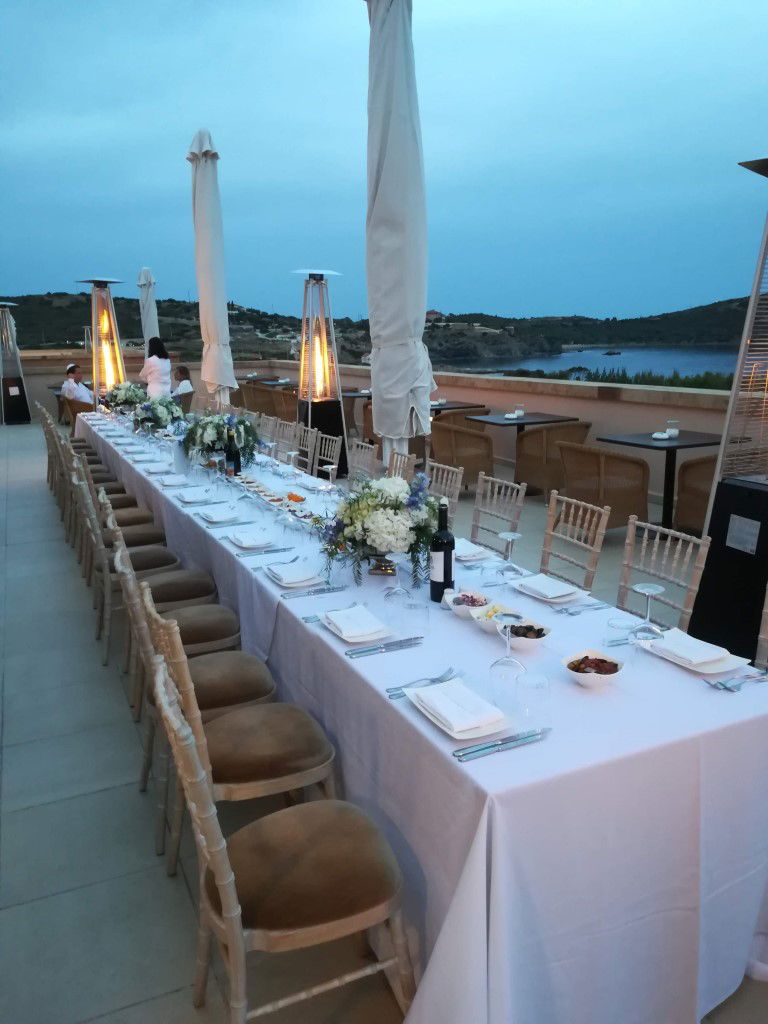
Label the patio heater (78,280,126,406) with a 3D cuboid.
[{"bbox_3d":[-3.501,-1.730,9.761,0.570,2.320,0.570,-6,14,-25],"label":"patio heater"}]

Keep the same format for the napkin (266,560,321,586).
[{"bbox_3d":[-0.302,0.208,2.605,0.128,0.022,0.192,-6,14,-26],"label":"napkin"}]

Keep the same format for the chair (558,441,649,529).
[{"bbox_3d":[1.693,-0.176,5.994,0.570,0.780,0.570,-6,14,-25],"label":"chair"}]

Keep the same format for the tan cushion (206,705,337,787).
[{"bbox_3d":[-0.354,0.636,2.120,0.365,0.050,0.375,-6,14,-25],"label":"tan cushion"}]

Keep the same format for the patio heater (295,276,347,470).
[{"bbox_3d":[-0.718,-1.536,8.764,0.550,2.310,0.550,-6,14,-25],"label":"patio heater"}]

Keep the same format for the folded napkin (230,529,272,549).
[{"bbox_3d":[-0.529,0.102,3.042,0.125,0.025,0.180,-6,14,-25],"label":"folded napkin"}]

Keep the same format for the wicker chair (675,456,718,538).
[{"bbox_3d":[2.831,-0.122,6.219,0.590,0.780,0.590,-7,14,-31],"label":"wicker chair"}]

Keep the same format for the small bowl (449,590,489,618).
[{"bbox_3d":[0.241,0.277,2.263,0.107,0.056,0.113,0,13,0],"label":"small bowl"}]

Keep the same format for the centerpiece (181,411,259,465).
[{"bbox_3d":[-1.011,-0.423,4.783,0.440,0.360,0.440,-5,14,-26],"label":"centerpiece"}]

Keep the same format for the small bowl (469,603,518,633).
[{"bbox_3d":[0.306,0.305,2.136,0.107,0.056,0.113,-6,14,-26],"label":"small bowl"}]

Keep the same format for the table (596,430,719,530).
[{"bbox_3d":[2.311,-0.223,6.250,0.820,0.750,0.820,-6,14,-25],"label":"table"}]

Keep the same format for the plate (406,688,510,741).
[{"bbox_3d":[0.156,0.418,1.619,0.158,0.026,0.215,-6,14,-25],"label":"plate"}]

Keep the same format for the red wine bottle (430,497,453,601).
[{"bbox_3d":[0.179,0.121,2.327,0.076,0.304,0.076,-1,12,0],"label":"red wine bottle"}]

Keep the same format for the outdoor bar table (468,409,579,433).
[{"bbox_3d":[1.522,-0.656,8.603,1.080,0.790,0.690,-6,14,-29],"label":"outdoor bar table"}]

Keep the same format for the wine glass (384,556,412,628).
[{"bbox_3d":[0.045,0.222,2.228,0.080,0.200,0.080,1,12,0],"label":"wine glass"}]

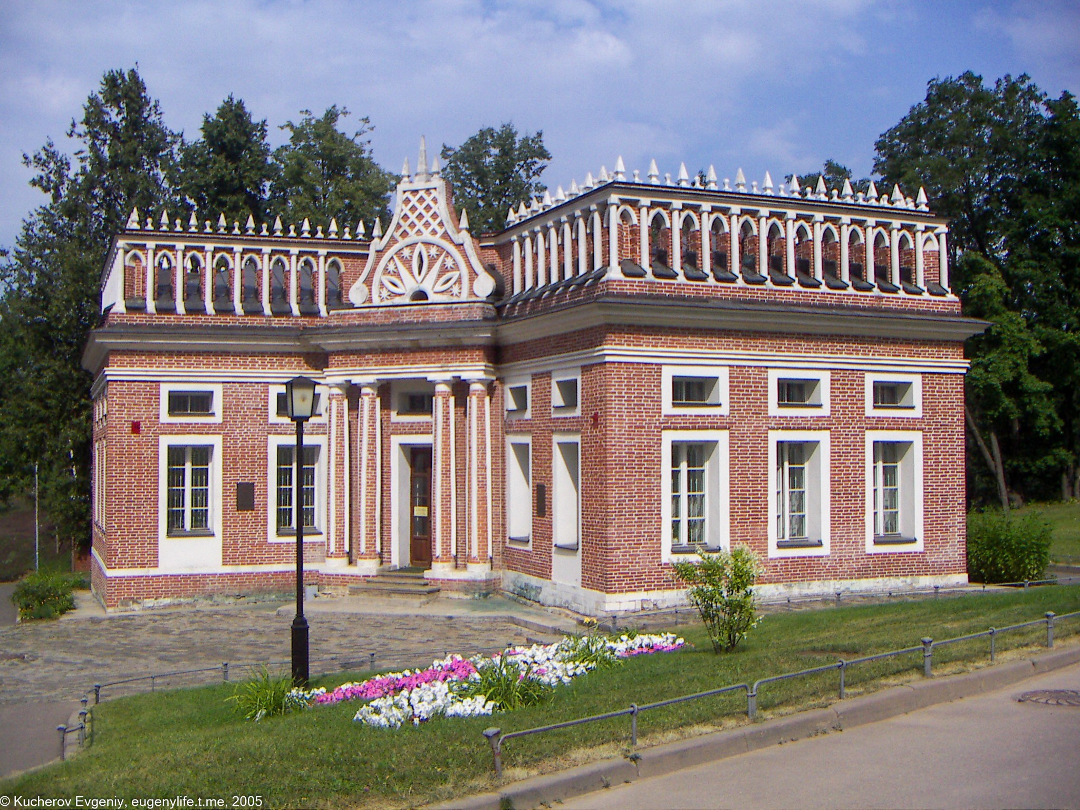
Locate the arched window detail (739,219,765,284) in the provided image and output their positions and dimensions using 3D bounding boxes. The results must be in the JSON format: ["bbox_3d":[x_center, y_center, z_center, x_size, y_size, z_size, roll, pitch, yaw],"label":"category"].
[{"bbox_3d":[4.333,-3.185,25.843,0.496,1.385,0.305,1,-2,-23],"label":"arched window detail"}]

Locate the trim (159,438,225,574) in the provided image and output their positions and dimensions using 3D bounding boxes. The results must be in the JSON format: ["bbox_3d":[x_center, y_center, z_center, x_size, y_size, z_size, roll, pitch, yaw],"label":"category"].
[{"bbox_3d":[-8.422,2.340,30.073,1.467,3.224,0.196,1,-2,-23],"label":"trim"}]

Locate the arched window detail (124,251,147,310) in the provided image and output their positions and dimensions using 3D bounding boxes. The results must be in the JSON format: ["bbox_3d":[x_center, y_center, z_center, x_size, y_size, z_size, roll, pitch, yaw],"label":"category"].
[{"bbox_3d":[-9.621,-2.972,29.694,0.507,1.391,0.250,0,-2,-14],"label":"arched window detail"}]

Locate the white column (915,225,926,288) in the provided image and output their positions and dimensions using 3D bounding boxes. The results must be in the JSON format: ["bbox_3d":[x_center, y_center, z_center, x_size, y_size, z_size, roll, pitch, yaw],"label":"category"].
[{"bbox_3d":[8.376,-3.242,27.470,0.200,1.458,0.200,1,-2,-24],"label":"white column"}]

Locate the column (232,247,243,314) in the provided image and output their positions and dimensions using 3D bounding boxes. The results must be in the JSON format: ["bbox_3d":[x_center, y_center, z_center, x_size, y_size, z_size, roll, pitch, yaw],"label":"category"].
[{"bbox_3d":[-7.468,-3.088,30.895,0.196,1.717,0.202,1,-2,-23],"label":"column"}]

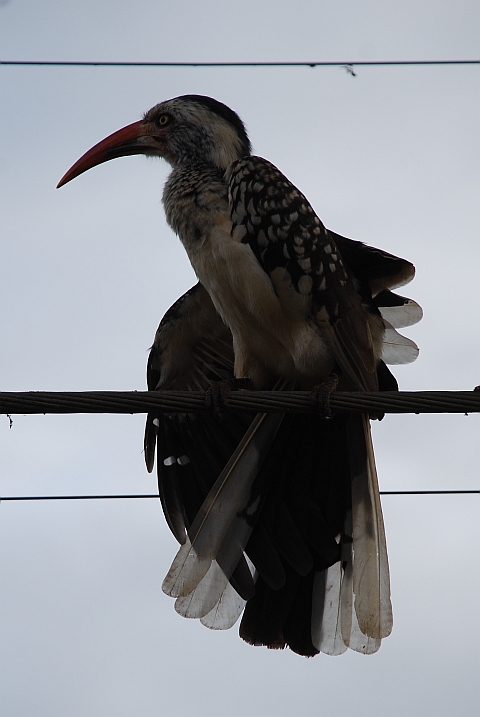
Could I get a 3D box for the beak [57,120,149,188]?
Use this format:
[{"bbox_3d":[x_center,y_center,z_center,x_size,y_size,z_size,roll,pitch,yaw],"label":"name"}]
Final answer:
[{"bbox_3d":[-0.103,-0.151,2.990,0.079,0.027,0.020,-20,-19,-6],"label":"beak"}]

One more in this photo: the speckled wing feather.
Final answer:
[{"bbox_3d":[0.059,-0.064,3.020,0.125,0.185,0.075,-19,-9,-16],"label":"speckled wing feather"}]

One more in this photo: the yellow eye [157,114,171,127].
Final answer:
[{"bbox_3d":[-0.057,-0.177,2.990,0.011,0.009,0.007,-5,-21,14],"label":"yellow eye"}]

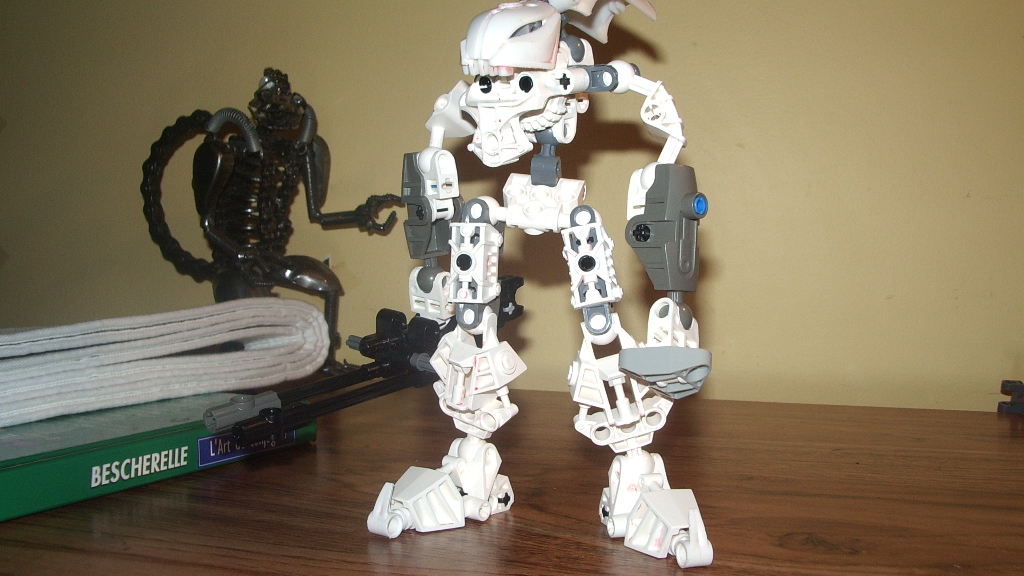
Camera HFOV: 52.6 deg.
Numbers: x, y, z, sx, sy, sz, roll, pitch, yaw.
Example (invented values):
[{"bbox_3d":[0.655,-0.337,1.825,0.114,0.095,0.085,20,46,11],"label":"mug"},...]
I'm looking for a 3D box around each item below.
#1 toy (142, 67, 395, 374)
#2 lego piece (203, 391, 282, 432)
[{"bbox_3d":[-0.137,-0.035,0.595,0.120,0.170,0.088,4,7,33],"label":"toy"},{"bbox_3d":[-0.083,0.038,0.319,0.007,0.008,0.024,9,13,37],"label":"lego piece"}]

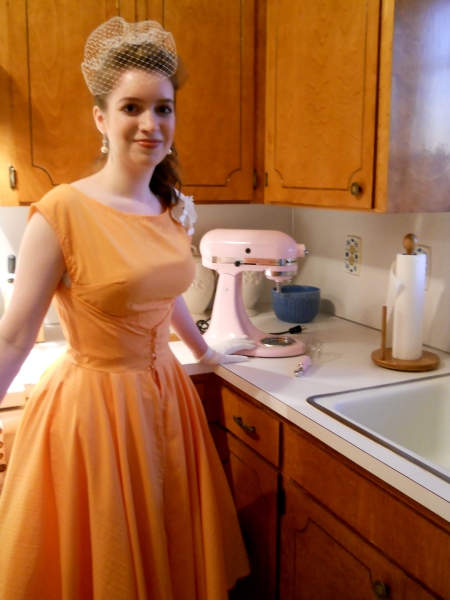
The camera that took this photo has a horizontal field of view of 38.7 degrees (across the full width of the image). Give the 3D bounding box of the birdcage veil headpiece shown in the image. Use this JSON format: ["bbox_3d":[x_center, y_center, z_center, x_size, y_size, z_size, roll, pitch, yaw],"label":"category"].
[{"bbox_3d":[-0.184,-0.460,1.220,0.172,0.138,0.160,-4,11,-25],"label":"birdcage veil headpiece"}]

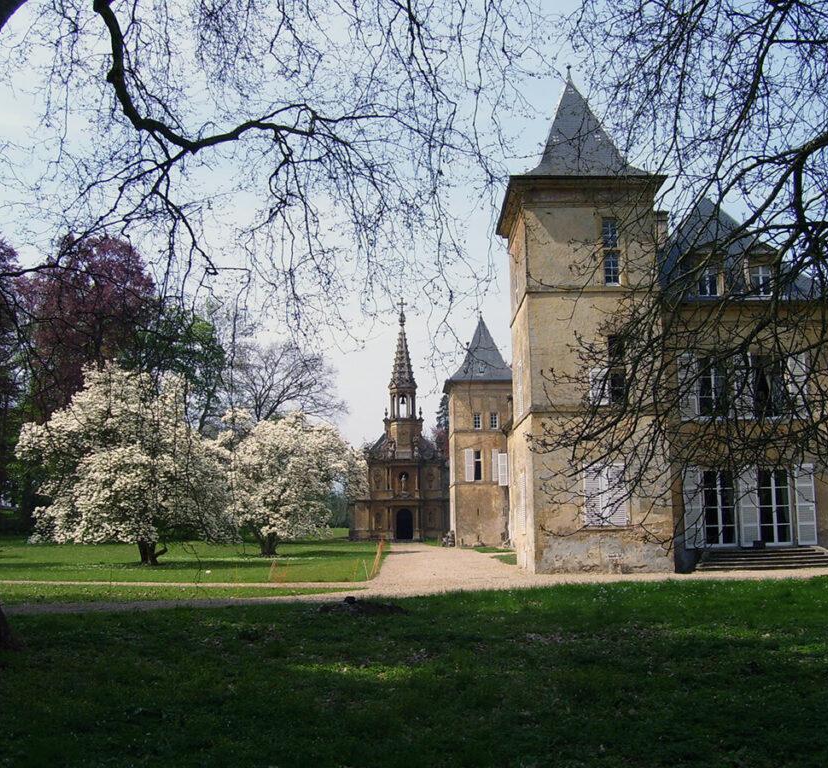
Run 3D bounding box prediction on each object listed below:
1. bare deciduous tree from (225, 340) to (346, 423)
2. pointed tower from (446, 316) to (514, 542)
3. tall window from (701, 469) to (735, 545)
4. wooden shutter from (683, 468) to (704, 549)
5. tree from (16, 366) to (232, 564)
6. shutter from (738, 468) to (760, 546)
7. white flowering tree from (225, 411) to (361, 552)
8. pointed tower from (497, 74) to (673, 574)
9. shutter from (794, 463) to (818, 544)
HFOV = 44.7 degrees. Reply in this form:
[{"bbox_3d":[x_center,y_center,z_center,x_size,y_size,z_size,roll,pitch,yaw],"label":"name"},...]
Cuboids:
[{"bbox_3d":[-11.180,5.140,86.169,10.800,17.766,10.800,-1,-8,0],"label":"bare deciduous tree"},{"bbox_3d":[5.515,3.632,82.172,5.551,18.816,6.000,-1,-8,0],"label":"pointed tower"},{"bbox_3d":[10.954,4.461,36.036,1.199,2.666,0.150,-1,-8,0],"label":"tall window"},{"bbox_3d":[9.979,4.393,35.847,0.712,2.953,0.060,-1,-8,0],"label":"wooden shutter"},{"bbox_3d":[-13.046,3.685,45.483,9.869,8.945,9.200,-1,-8,0],"label":"tree"},{"bbox_3d":[11.956,4.365,35.843,0.747,2.864,0.060,-1,-8,0],"label":"shutter"},{"bbox_3d":[-6.365,5.376,53.802,7.546,7.672,7.546,-1,-8,0],"label":"white flowering tree"},{"bbox_3d":[6.005,-2.639,36.751,5.346,18.568,6.100,-1,-8,0],"label":"pointed tower"},{"bbox_3d":[13.997,4.291,35.845,0.765,2.872,0.060,-1,-8,0],"label":"shutter"}]

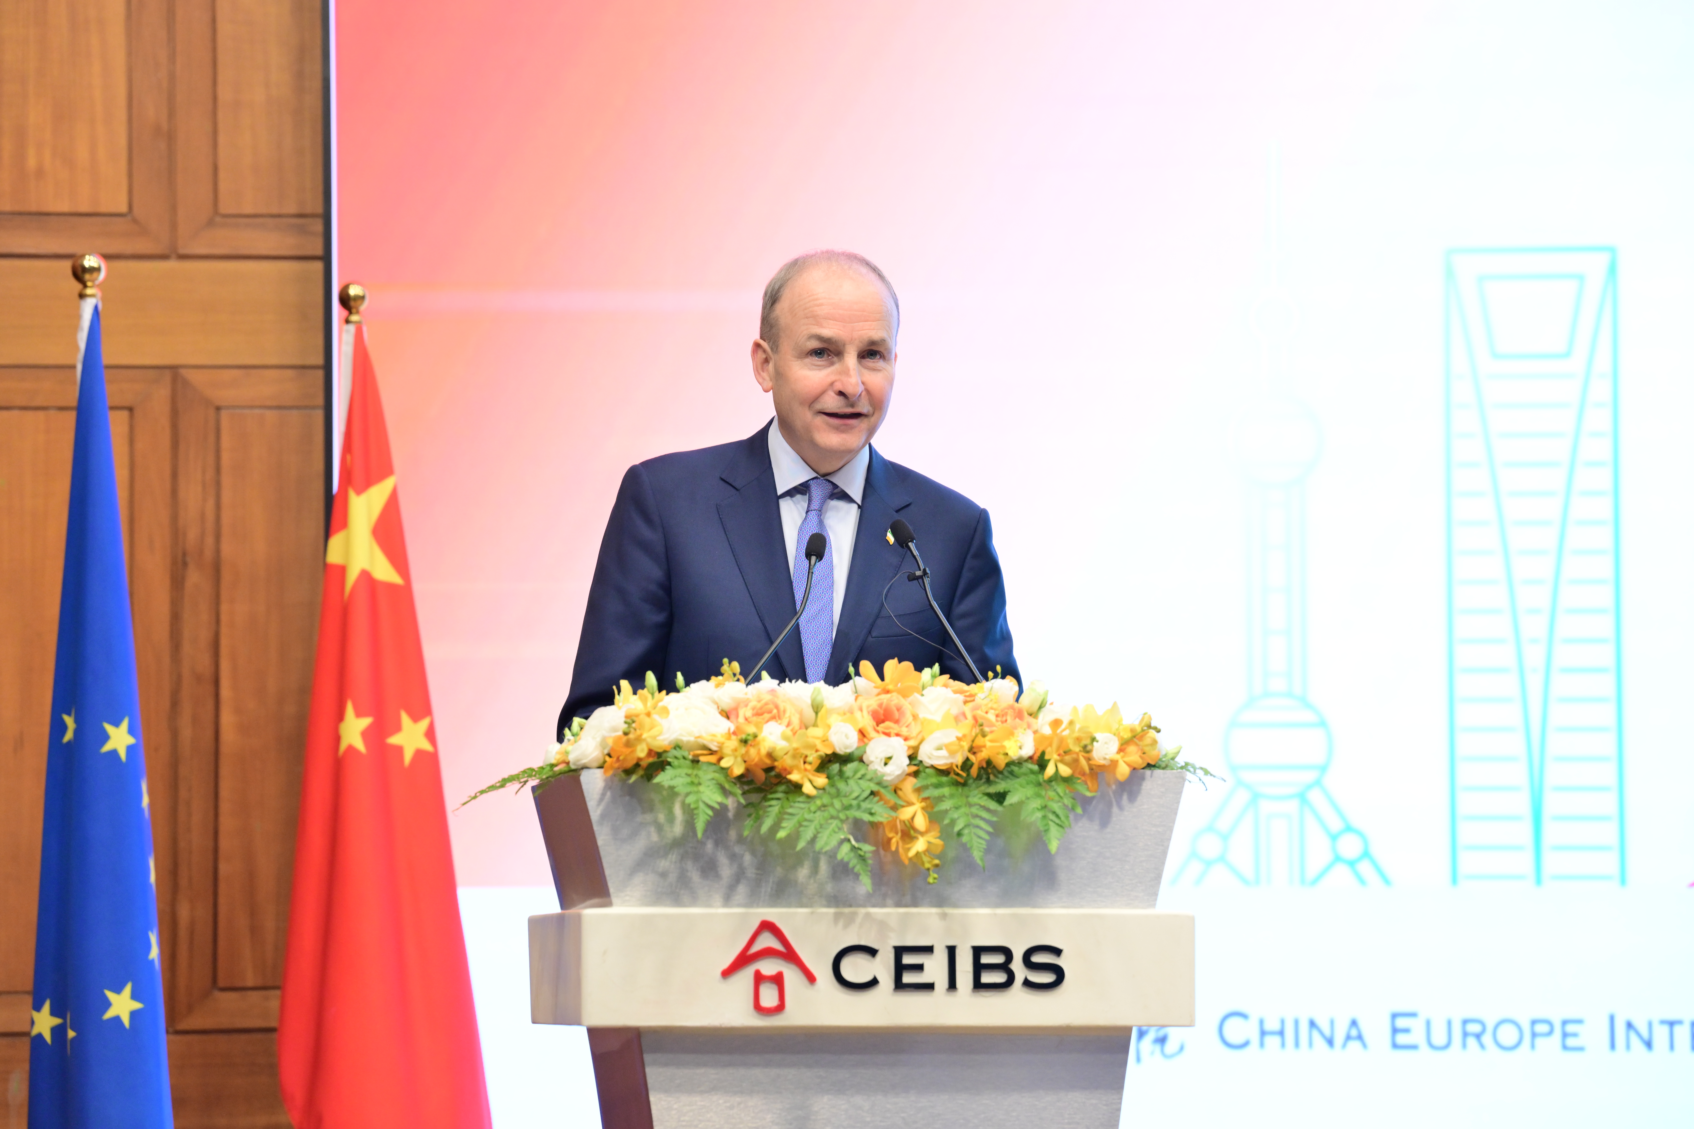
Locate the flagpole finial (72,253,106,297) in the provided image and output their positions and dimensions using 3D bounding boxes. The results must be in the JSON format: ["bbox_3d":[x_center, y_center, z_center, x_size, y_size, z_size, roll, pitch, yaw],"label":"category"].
[{"bbox_3d":[-1.126,-0.429,8.400,0.048,0.066,0.048,0,-4,0],"label":"flagpole finial"}]

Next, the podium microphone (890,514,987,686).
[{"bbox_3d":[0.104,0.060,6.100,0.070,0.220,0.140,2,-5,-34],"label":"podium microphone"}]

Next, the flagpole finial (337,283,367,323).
[{"bbox_3d":[-0.774,-0.409,8.850,0.046,0.065,0.046,0,-4,0],"label":"flagpole finial"}]

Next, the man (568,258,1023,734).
[{"bbox_3d":[-0.051,0.516,6.357,0.560,1.750,0.440,0,-4,-10],"label":"man"}]

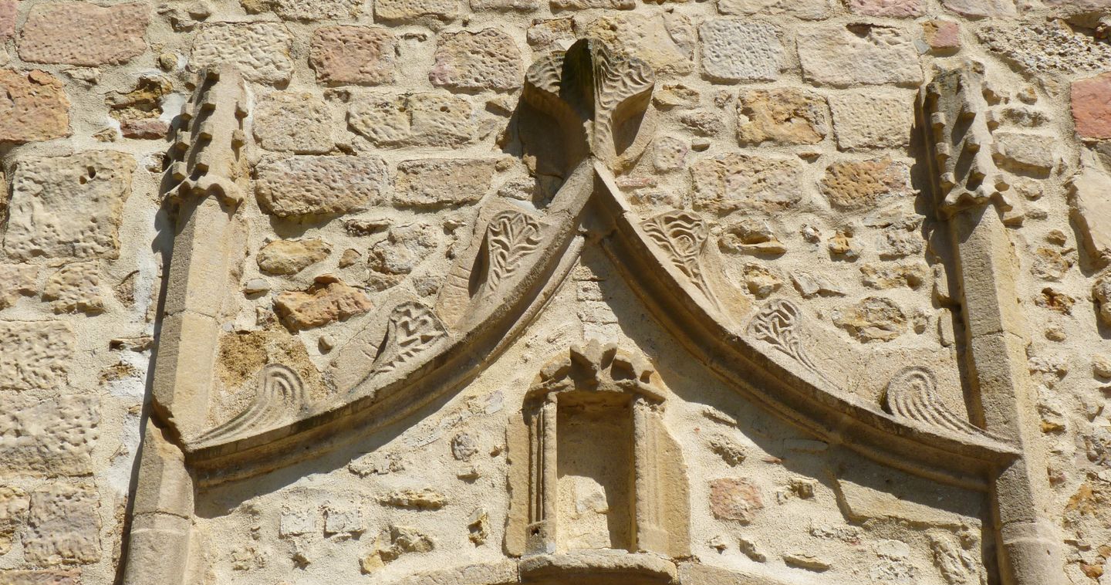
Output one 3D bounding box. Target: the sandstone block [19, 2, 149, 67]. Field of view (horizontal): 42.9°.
[{"bbox_3d":[-1.668,-0.858,5.106,0.444,0.289,0.240,0,-28,0],"label":"sandstone block"}]

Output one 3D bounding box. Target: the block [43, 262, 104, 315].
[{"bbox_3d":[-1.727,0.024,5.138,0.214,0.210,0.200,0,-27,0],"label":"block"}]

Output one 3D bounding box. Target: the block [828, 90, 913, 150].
[{"bbox_3d":[1.072,-0.548,4.879,0.292,0.242,0.170,0,-27,0],"label":"block"}]

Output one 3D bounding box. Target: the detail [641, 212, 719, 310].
[{"bbox_3d":[0.393,-0.077,4.465,0.247,0.359,0.110,0,-27,0],"label":"detail"}]

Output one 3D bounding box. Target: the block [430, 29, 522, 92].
[{"bbox_3d":[-0.278,-0.763,5.044,0.320,0.272,0.220,0,-28,0],"label":"block"}]

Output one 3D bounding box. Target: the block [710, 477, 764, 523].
[{"bbox_3d":[0.535,0.647,4.246,0.159,0.143,0.140,0,-28,0],"label":"block"}]

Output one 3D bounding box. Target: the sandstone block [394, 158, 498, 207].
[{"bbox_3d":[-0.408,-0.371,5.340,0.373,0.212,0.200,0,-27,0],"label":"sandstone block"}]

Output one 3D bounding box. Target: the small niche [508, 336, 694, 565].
[{"bbox_3d":[0.125,0.505,4.321,0.534,0.699,0.300,0,-28,0],"label":"small niche"}]

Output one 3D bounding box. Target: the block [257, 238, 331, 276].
[{"bbox_3d":[-0.843,-0.085,4.616,0.238,0.138,0.130,0,-27,0],"label":"block"}]

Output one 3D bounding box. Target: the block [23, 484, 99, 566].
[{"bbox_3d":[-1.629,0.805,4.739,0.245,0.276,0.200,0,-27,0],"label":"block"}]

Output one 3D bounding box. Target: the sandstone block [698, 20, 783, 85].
[{"bbox_3d":[0.652,-0.806,5.014,0.294,0.282,0.170,0,-27,0],"label":"sandstone block"}]

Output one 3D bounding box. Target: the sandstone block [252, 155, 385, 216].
[{"bbox_3d":[-0.780,-0.312,4.762,0.435,0.243,0.180,0,-27,0],"label":"sandstone block"}]

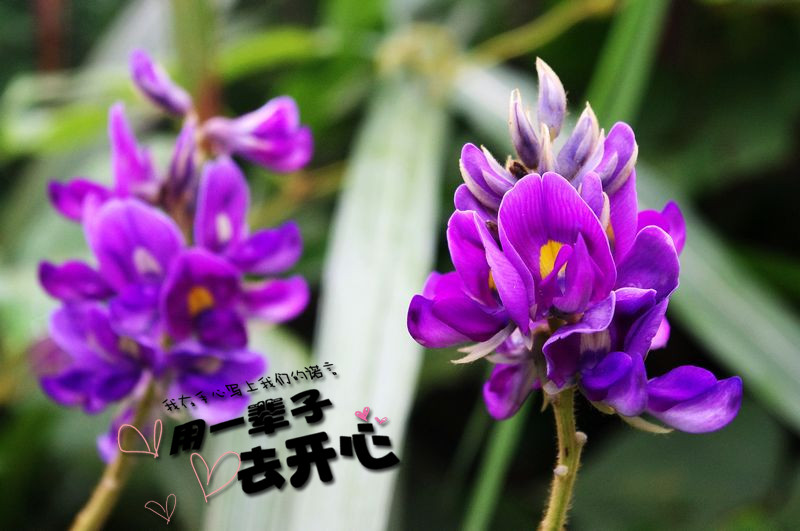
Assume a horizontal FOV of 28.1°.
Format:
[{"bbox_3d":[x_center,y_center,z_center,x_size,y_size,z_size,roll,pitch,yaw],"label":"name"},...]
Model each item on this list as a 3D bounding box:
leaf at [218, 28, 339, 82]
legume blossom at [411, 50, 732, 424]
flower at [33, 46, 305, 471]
[{"bbox_3d":[-0.033,-0.057,0.430,0.033,0.014,0.020,0,8,0],"label":"leaf"},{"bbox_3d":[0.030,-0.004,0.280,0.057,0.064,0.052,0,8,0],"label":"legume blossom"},{"bbox_3d":[-0.048,-0.002,0.335,0.056,0.083,0.050,4,7,-3],"label":"flower"}]

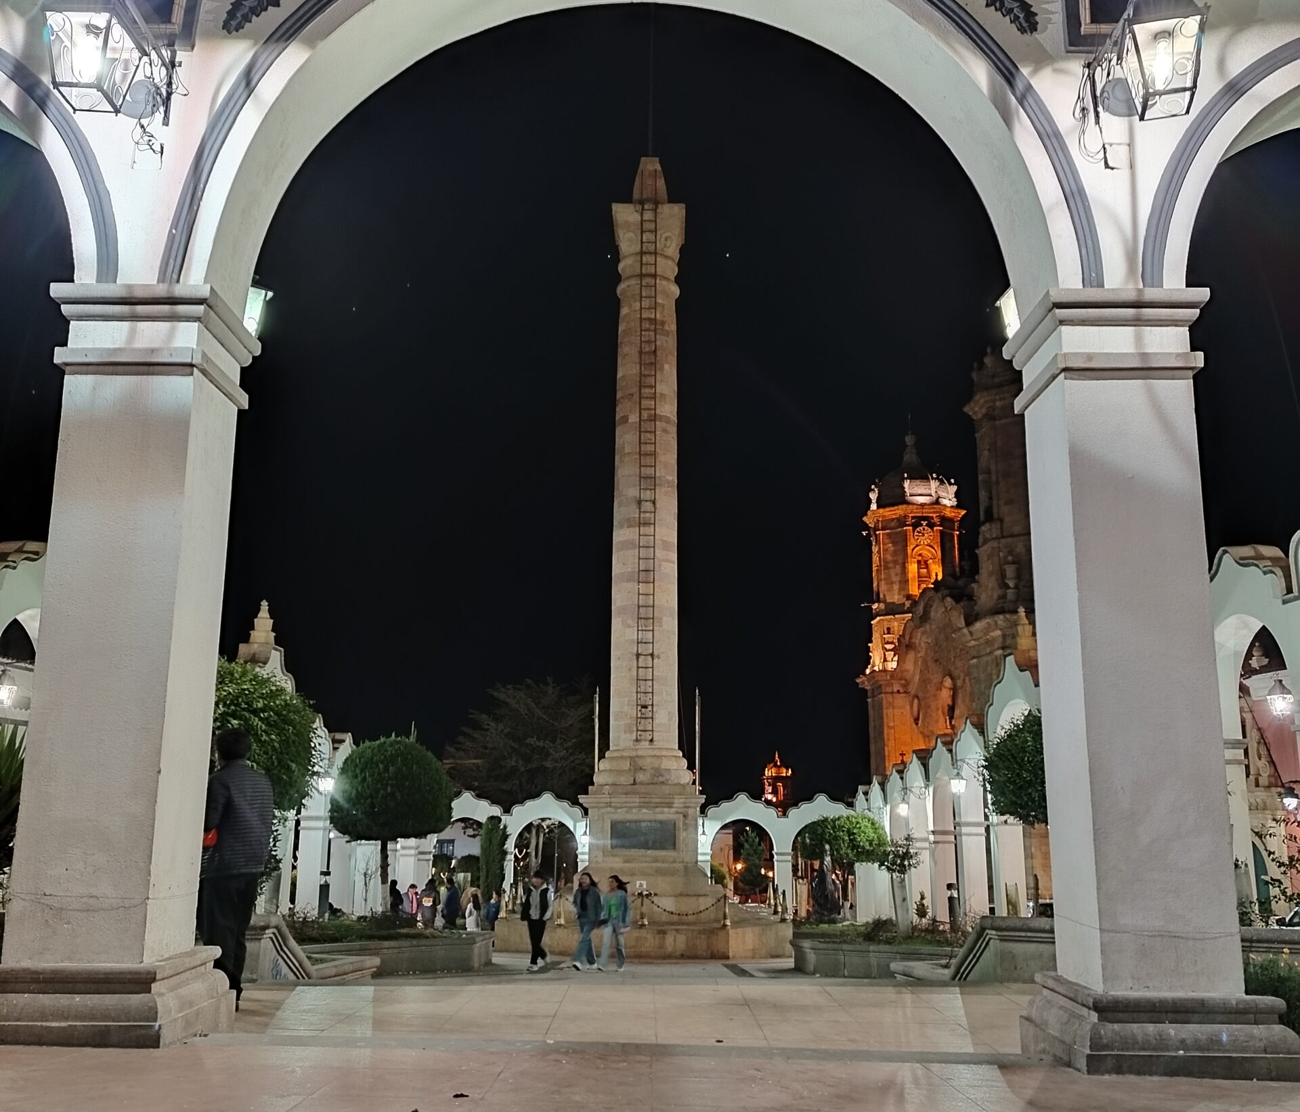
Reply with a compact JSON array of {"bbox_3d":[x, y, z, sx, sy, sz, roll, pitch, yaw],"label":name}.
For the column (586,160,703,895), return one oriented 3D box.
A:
[{"bbox_3d":[-0.040,-1.179,26.740,2.650,16.700,2.650,0,-11,1],"label":"column"}]

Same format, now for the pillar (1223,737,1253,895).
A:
[{"bbox_3d":[9.862,4.908,20.262,0.840,3.750,0.840,0,-11,1],"label":"pillar"}]

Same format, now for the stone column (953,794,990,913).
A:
[{"bbox_3d":[9.587,9.240,35.616,0.840,4.200,0.840,0,-11,1],"label":"stone column"}]

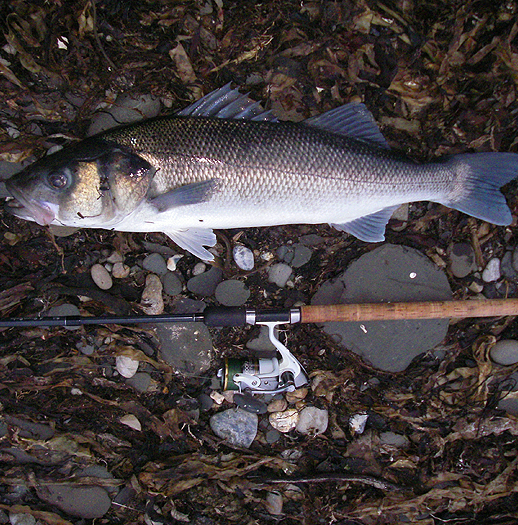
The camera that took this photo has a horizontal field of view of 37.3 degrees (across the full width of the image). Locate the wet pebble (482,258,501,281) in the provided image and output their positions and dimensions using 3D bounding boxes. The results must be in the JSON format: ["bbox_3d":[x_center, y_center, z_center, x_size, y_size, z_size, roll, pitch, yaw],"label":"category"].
[{"bbox_3d":[0.320,0.011,1.056,0.022,0.017,0.035,24,79,5],"label":"wet pebble"}]

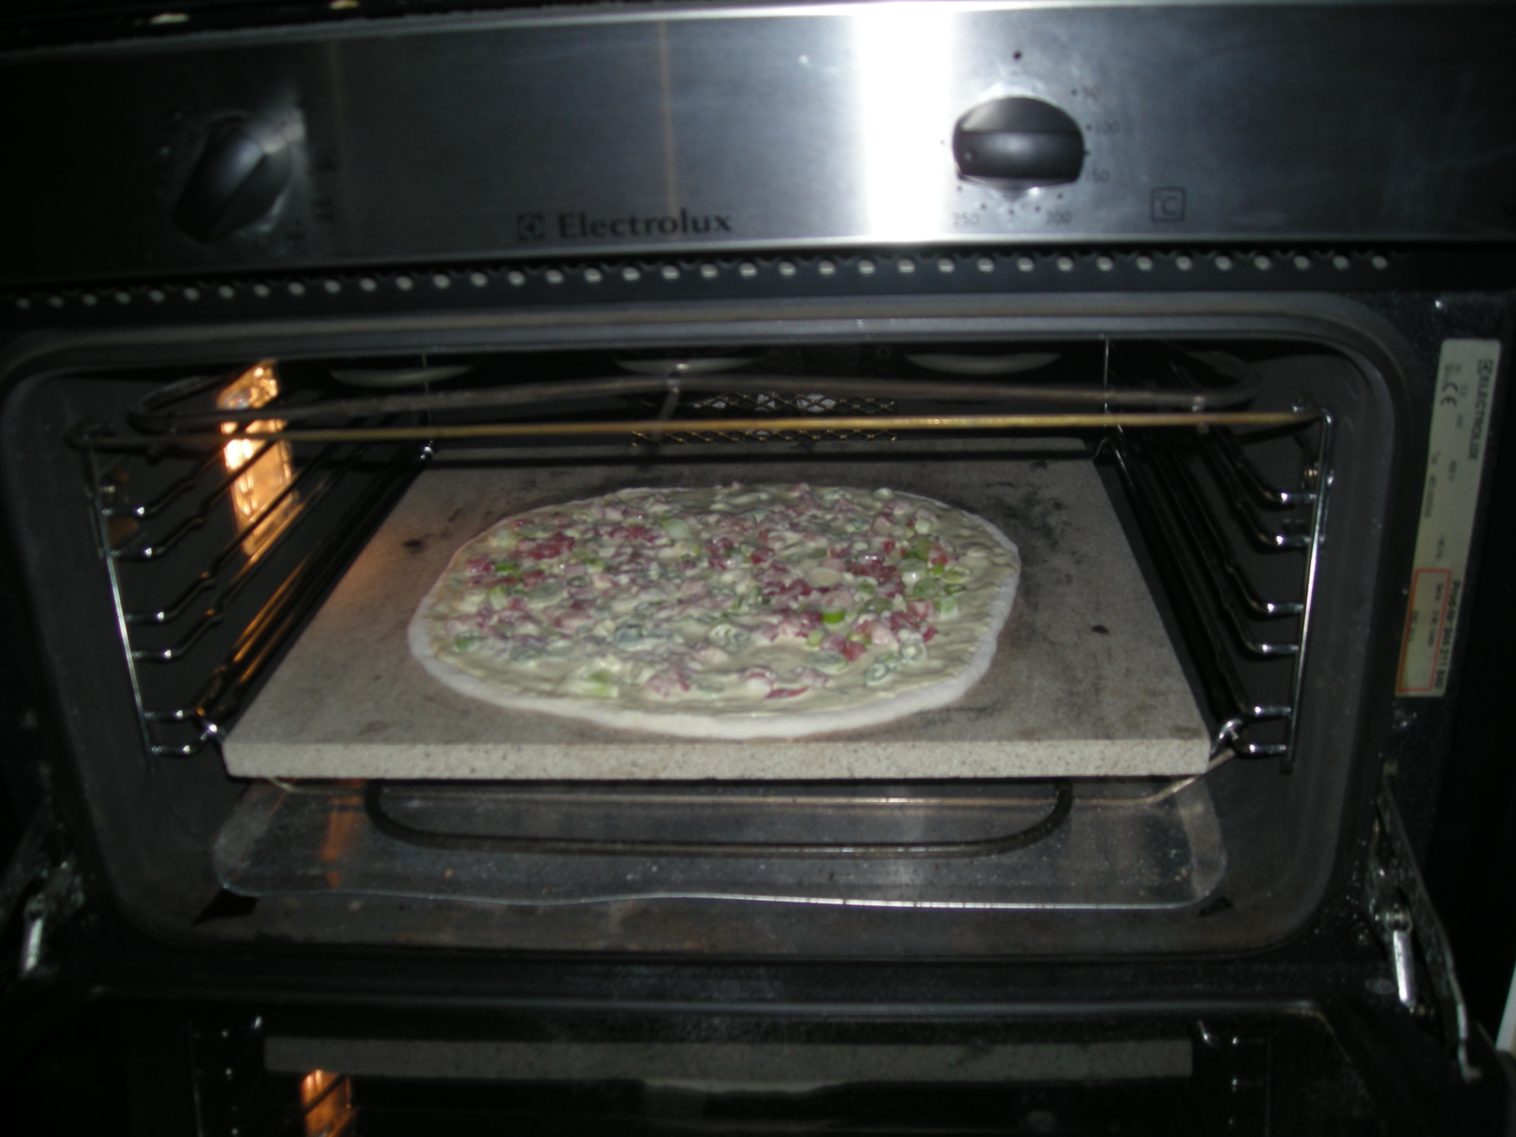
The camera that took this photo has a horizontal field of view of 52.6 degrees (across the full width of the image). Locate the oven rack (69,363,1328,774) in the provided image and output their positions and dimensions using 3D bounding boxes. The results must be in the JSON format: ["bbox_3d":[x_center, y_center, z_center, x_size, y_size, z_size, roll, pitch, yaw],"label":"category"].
[{"bbox_3d":[-0.013,-0.065,0.748,0.453,0.146,0.399,-1,24,3],"label":"oven rack"}]

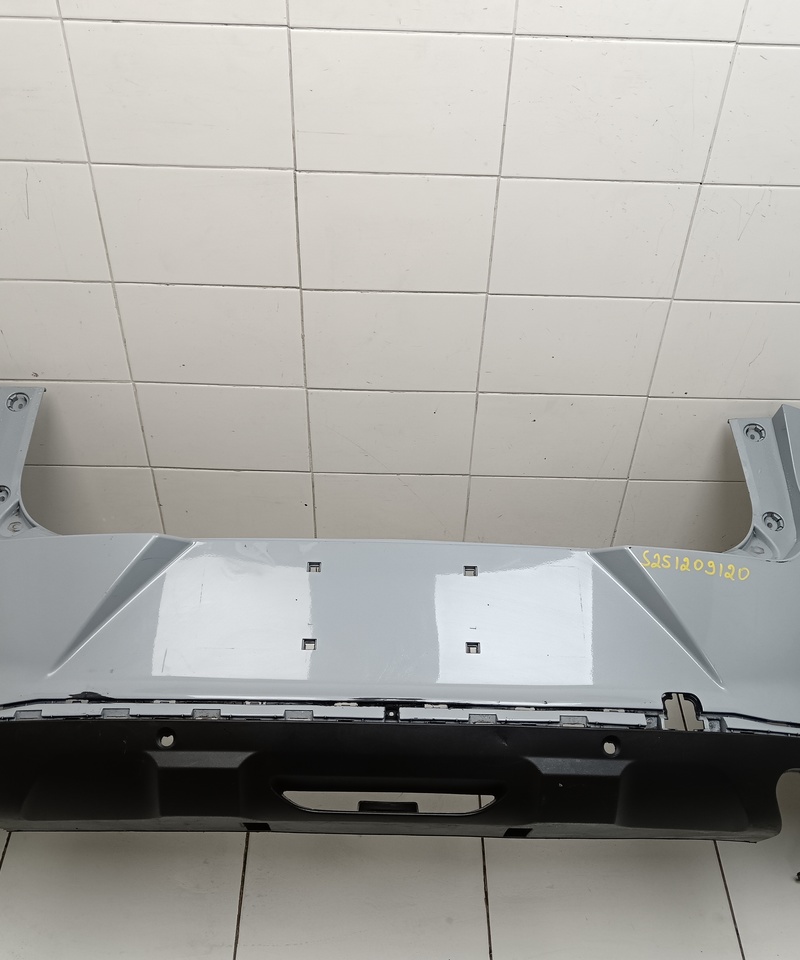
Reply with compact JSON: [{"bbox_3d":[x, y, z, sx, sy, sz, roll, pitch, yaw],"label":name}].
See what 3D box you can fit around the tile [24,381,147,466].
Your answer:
[{"bbox_3d":[-0.622,-0.104,1.816,0.300,0.200,0.009,1,43,-1],"label":"tile"}]

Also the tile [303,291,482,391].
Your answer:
[{"bbox_3d":[-0.012,-0.236,1.688,0.300,0.200,0.009,1,43,-1],"label":"tile"}]

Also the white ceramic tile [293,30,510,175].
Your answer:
[{"bbox_3d":[0.000,-0.530,1.411,0.300,0.200,0.009,1,43,-1],"label":"white ceramic tile"}]

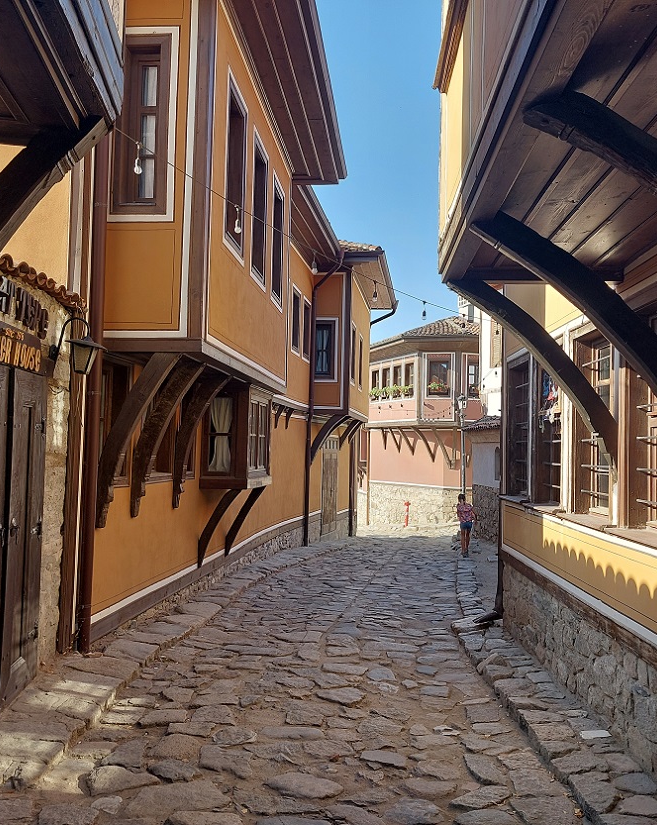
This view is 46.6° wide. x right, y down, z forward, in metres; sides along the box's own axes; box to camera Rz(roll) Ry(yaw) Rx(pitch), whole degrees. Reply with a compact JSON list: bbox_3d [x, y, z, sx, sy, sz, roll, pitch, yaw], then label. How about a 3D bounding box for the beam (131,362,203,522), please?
[{"bbox_3d":[-1.521,0.261,7.340,0.661,1.501,0.160,1,-3,5],"label":"beam"}]

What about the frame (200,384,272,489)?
[{"bbox_3d":[-1.182,0.331,10.164,0.596,1.270,1.458,1,-3,7],"label":"frame"}]

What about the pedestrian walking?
[{"bbox_3d":[3.188,2.638,17.801,0.450,1.462,0.320,1,-3,3],"label":"pedestrian walking"}]

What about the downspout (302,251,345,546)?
[{"bbox_3d":[-0.104,-0.306,16.664,0.756,6.471,0.300,1,-3,6],"label":"downspout"}]

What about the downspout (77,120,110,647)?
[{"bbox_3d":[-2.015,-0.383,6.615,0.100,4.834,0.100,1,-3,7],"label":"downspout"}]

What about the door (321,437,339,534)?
[{"bbox_3d":[0.084,1.714,18.108,0.120,2.210,1.280,1,-3,17],"label":"door"}]

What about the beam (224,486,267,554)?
[{"bbox_3d":[-1.148,1.516,10.729,0.559,0.968,0.110,1,-3,7],"label":"beam"}]

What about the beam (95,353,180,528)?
[{"bbox_3d":[-1.501,0.222,6.028,0.630,1.389,0.130,1,-3,7],"label":"beam"}]

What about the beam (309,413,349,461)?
[{"bbox_3d":[0.016,0.532,15.418,0.740,1.035,0.130,1,-3,9],"label":"beam"}]

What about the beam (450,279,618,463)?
[{"bbox_3d":[1.146,-0.179,4.314,0.940,1.096,0.140,1,-3,1],"label":"beam"}]

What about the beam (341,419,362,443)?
[{"bbox_3d":[0.546,0.554,18.692,0.500,0.719,0.130,1,-3,9],"label":"beam"}]

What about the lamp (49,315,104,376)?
[{"bbox_3d":[-1.728,-0.454,5.280,0.385,0.400,0.270,2,-3,-3],"label":"lamp"}]

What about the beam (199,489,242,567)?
[{"bbox_3d":[-1.258,1.320,8.659,0.470,0.908,0.100,1,-3,7],"label":"beam"}]

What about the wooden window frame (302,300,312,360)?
[{"bbox_3d":[-0.417,-1.558,14.450,0.100,1.100,0.930,1,-3,8],"label":"wooden window frame"}]

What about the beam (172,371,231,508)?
[{"bbox_3d":[-1.402,0.308,8.544,0.586,1.535,0.160,1,-3,5],"label":"beam"}]

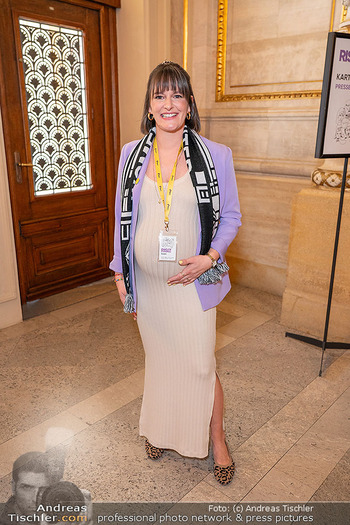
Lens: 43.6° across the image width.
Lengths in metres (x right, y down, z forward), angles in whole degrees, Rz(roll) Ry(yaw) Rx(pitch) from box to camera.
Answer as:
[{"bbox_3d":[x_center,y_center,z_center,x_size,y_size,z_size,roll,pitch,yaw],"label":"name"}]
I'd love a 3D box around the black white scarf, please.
[{"bbox_3d":[0.003,-0.150,1.669,0.410,0.720,0.270,6,19,18],"label":"black white scarf"}]

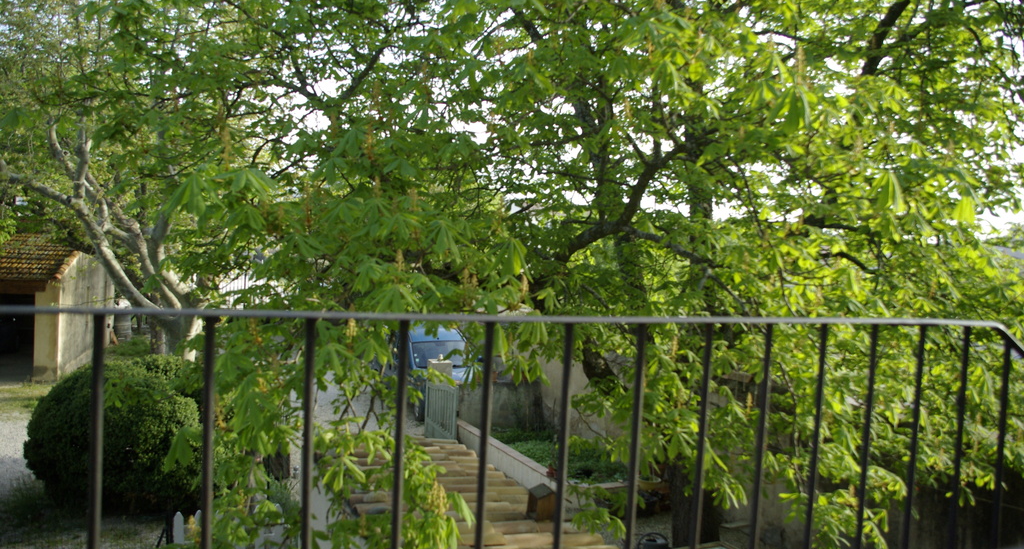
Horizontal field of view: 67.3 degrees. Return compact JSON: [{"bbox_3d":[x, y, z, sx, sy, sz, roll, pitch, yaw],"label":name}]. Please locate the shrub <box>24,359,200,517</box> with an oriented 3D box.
[{"bbox_3d":[-5.150,2.070,10.150,2.200,1.870,2.150,3,2,0],"label":"shrub"}]

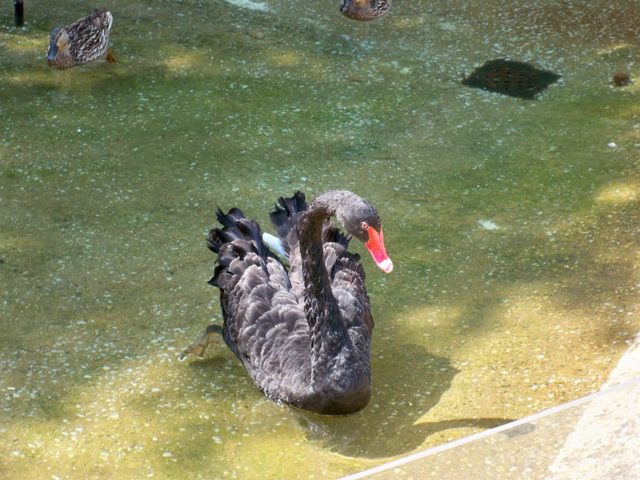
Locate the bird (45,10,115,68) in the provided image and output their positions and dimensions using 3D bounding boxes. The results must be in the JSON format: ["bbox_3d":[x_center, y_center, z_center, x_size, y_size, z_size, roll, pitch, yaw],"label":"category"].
[{"bbox_3d":[-0.796,-0.673,6.455,0.160,0.175,0.380,10,28,20],"label":"bird"}]

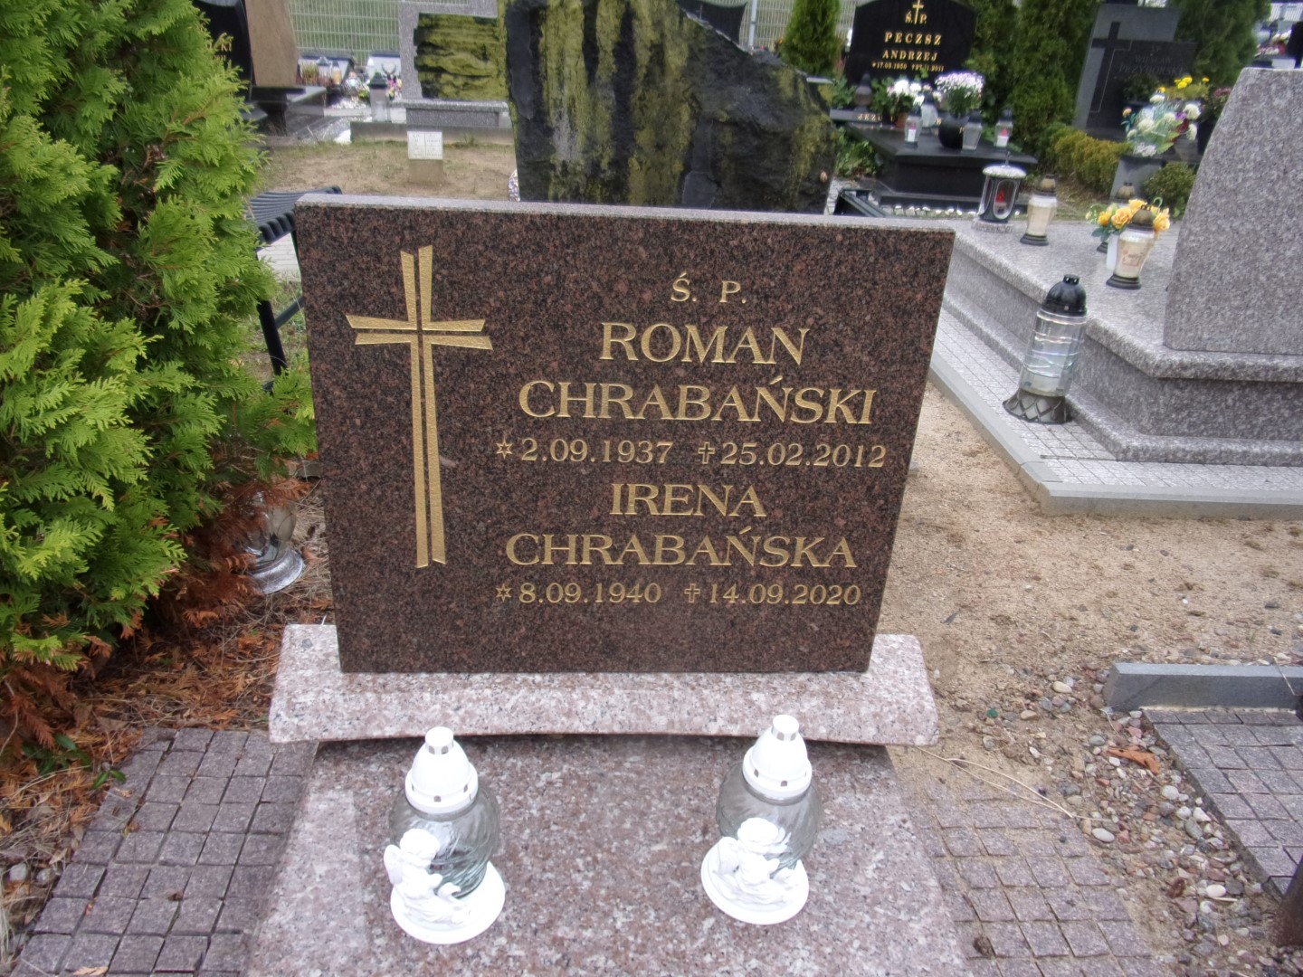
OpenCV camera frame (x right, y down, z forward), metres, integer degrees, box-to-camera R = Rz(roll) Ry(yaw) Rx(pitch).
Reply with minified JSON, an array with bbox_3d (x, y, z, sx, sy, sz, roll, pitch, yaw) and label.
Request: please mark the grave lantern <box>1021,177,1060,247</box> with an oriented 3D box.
[{"bbox_3d":[1.585,-1.132,3.651,0.127,0.263,0.127,1,29,-6],"label":"grave lantern"}]

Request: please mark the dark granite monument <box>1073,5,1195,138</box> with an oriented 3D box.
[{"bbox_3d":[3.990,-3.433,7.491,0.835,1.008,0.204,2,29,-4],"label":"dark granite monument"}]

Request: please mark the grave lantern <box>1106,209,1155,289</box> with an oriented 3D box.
[{"bbox_3d":[1.687,-0.843,3.144,0.128,0.268,0.128,2,28,-4],"label":"grave lantern"}]

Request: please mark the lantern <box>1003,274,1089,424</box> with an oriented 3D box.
[{"bbox_3d":[1.226,-0.435,2.729,0.222,0.418,0.222,2,28,-4],"label":"lantern"}]

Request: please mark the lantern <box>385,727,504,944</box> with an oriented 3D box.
[{"bbox_3d":[-0.263,0.419,1.146,0.150,0.286,0.150,3,29,-2],"label":"lantern"}]

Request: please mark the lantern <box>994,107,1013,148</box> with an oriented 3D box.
[{"bbox_3d":[2.606,-2.660,6.638,0.118,0.264,0.118,2,28,-4],"label":"lantern"}]

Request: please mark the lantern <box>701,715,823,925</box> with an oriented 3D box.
[{"bbox_3d":[0.156,0.419,1.201,0.150,0.292,0.150,12,30,14],"label":"lantern"}]

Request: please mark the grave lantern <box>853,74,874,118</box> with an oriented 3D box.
[{"bbox_3d":[1.744,-3.242,7.387,0.153,0.290,0.153,2,29,-4],"label":"grave lantern"}]

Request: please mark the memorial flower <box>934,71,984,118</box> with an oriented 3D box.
[{"bbox_3d":[2.198,-2.779,6.383,0.346,0.316,0.346,2,29,-4],"label":"memorial flower"}]

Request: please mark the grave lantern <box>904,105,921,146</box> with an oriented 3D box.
[{"bbox_3d":[1.934,-2.672,6.639,0.118,0.258,0.118,2,28,-4],"label":"grave lantern"}]

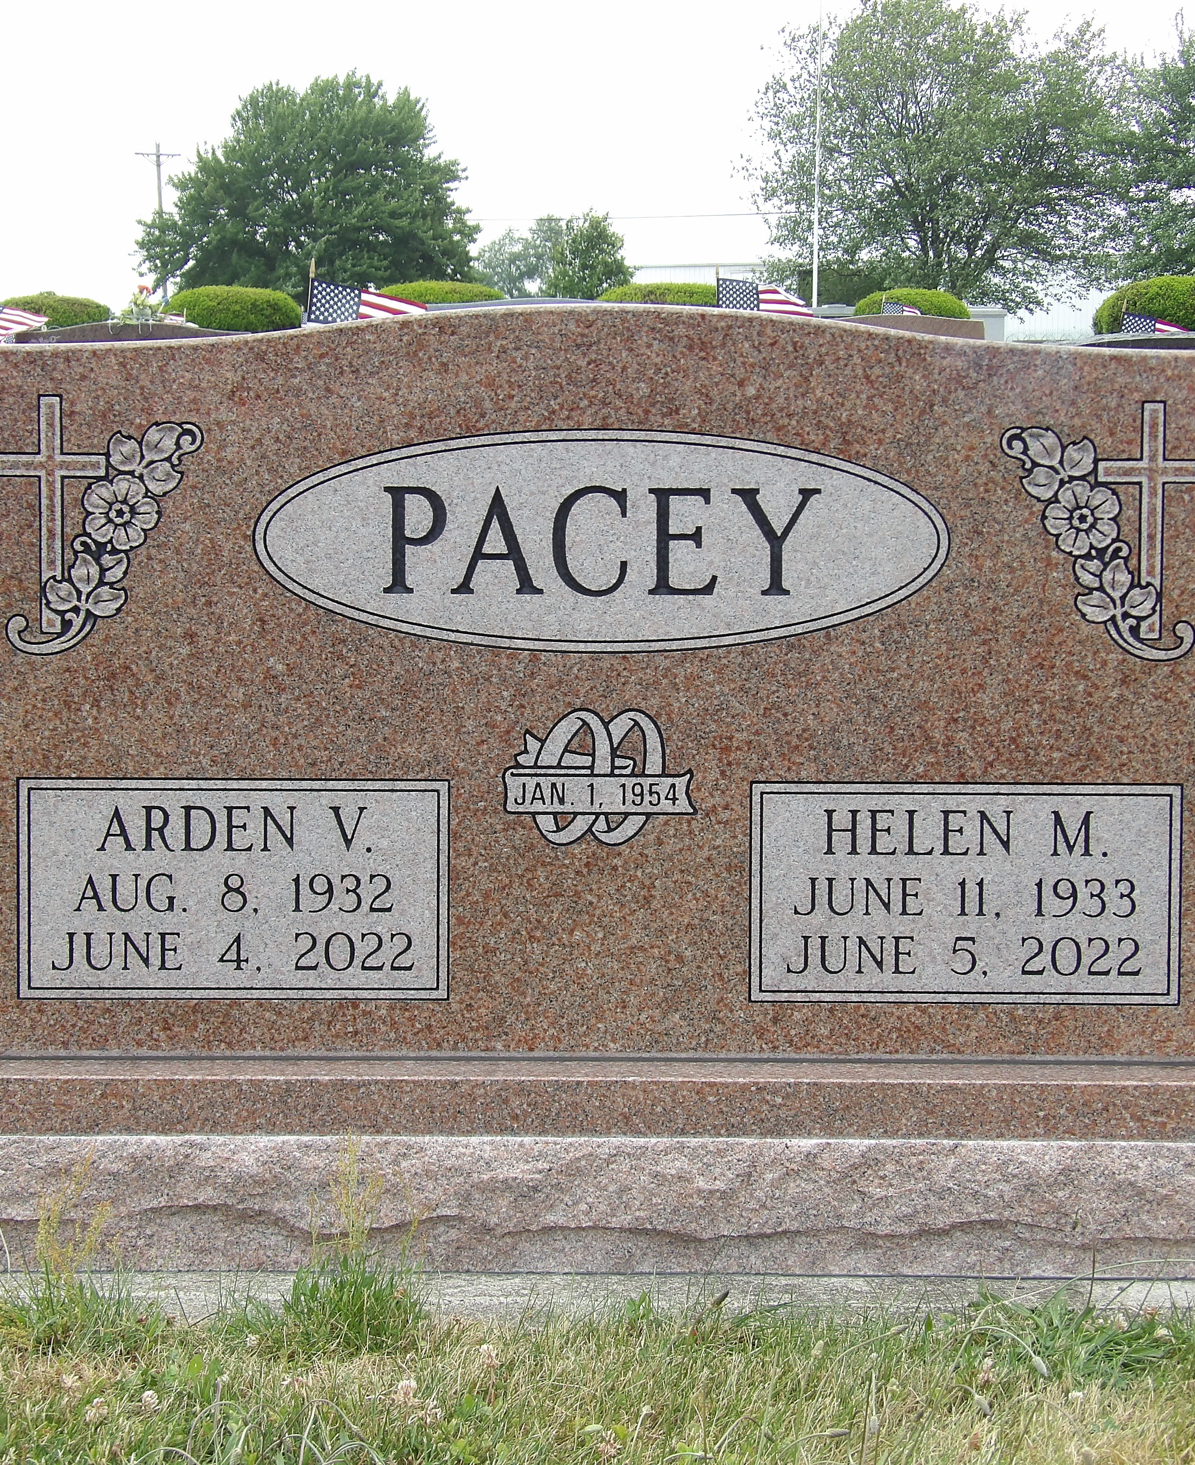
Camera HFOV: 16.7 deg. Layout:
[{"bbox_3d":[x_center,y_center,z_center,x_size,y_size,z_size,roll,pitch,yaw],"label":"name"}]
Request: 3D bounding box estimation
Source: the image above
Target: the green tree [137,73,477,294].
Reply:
[{"bbox_3d":[-8.014,-14.618,112.000,9.339,7.067,9.339,0,5,0],"label":"green tree"}]

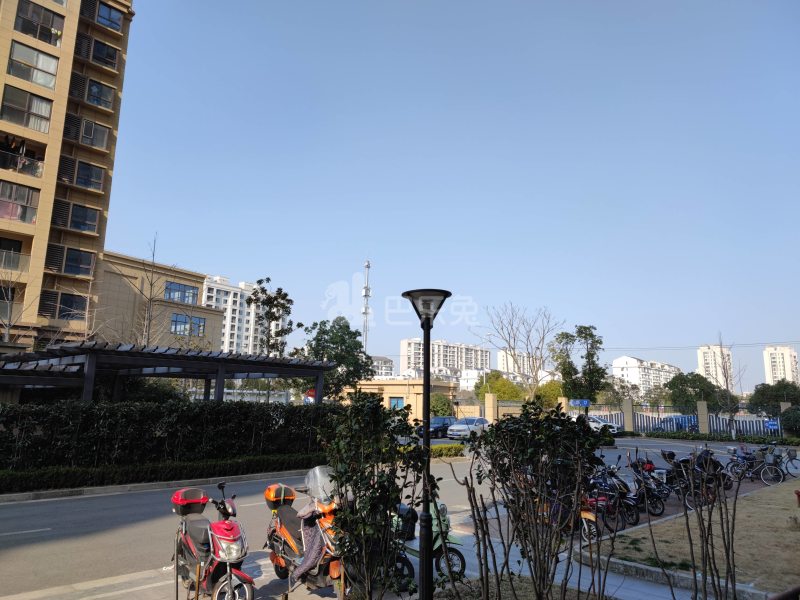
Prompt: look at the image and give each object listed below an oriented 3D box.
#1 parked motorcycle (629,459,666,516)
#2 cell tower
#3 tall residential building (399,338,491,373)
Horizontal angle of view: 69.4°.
[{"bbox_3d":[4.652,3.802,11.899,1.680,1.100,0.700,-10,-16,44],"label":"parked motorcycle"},{"bbox_3d":[-8.948,9.930,152.857,2.600,42.063,2.600,0,-11,3],"label":"cell tower"},{"bbox_3d":[30.180,53.538,381.077,72.000,47.000,12.000,9,-14,-37],"label":"tall residential building"}]

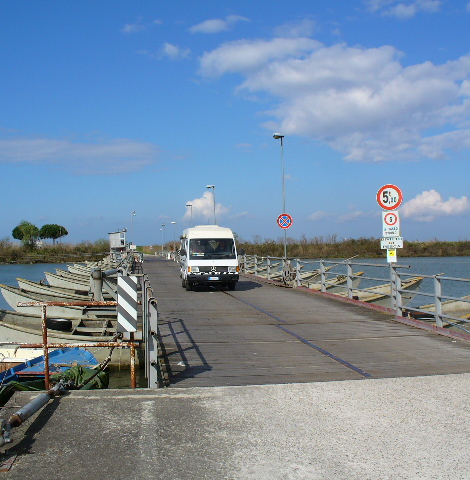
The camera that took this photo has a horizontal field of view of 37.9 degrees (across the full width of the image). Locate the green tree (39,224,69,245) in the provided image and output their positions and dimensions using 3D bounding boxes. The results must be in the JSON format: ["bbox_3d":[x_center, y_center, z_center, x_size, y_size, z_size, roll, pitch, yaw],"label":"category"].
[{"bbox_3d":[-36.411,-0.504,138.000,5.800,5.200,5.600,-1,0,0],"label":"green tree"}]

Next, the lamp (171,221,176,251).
[{"bbox_3d":[-8.900,0.072,99.000,0.600,5.300,0.250,-1,0,-10],"label":"lamp"}]

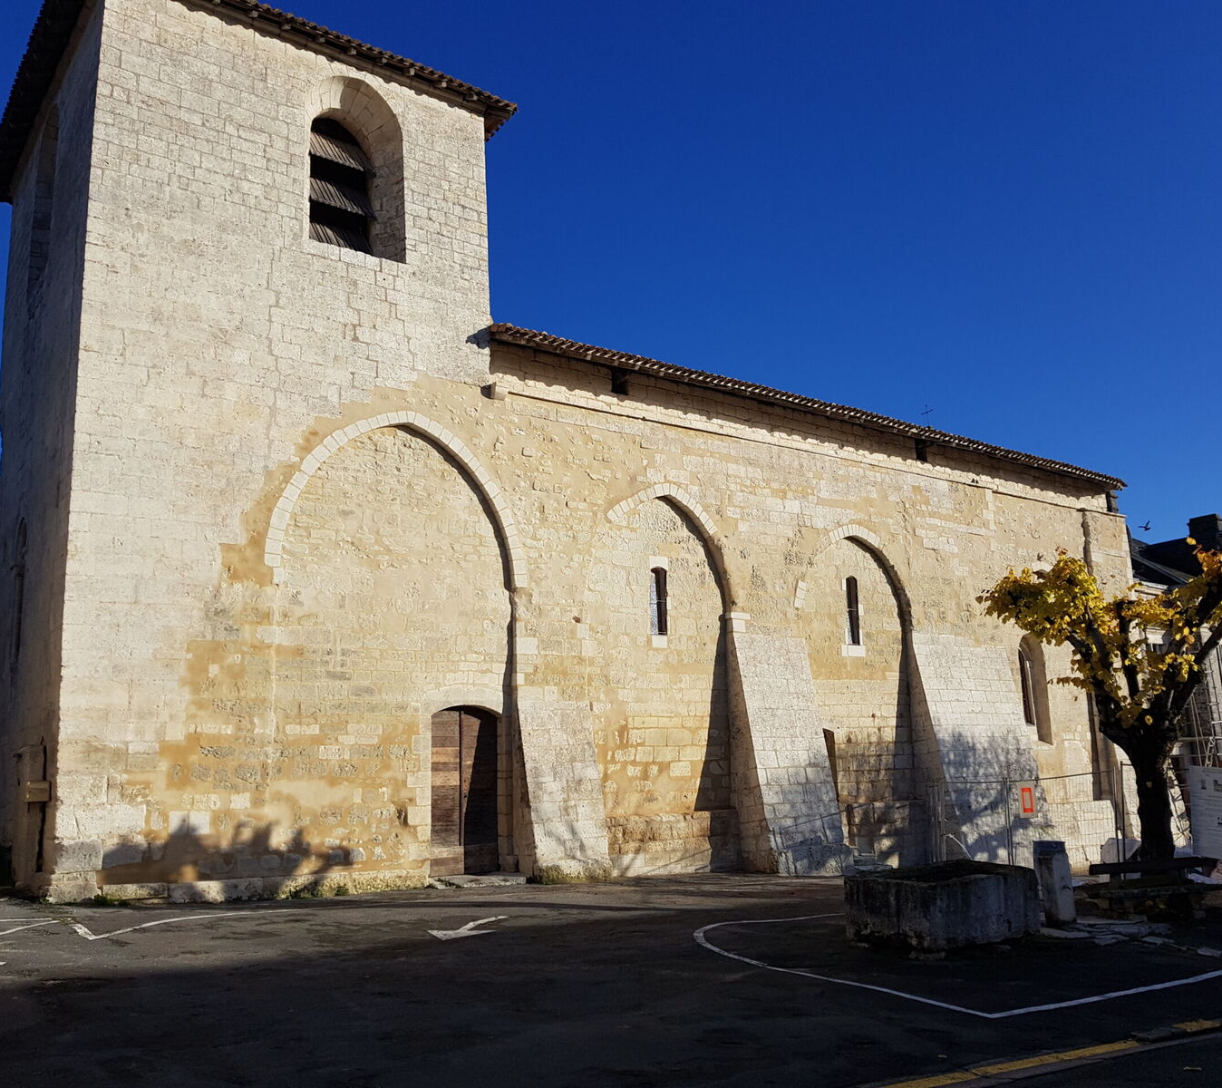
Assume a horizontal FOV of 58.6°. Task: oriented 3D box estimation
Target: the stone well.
[{"bbox_3d":[3.614,3.876,11.743,1.881,0.644,1.060,6,-13,-34],"label":"stone well"}]

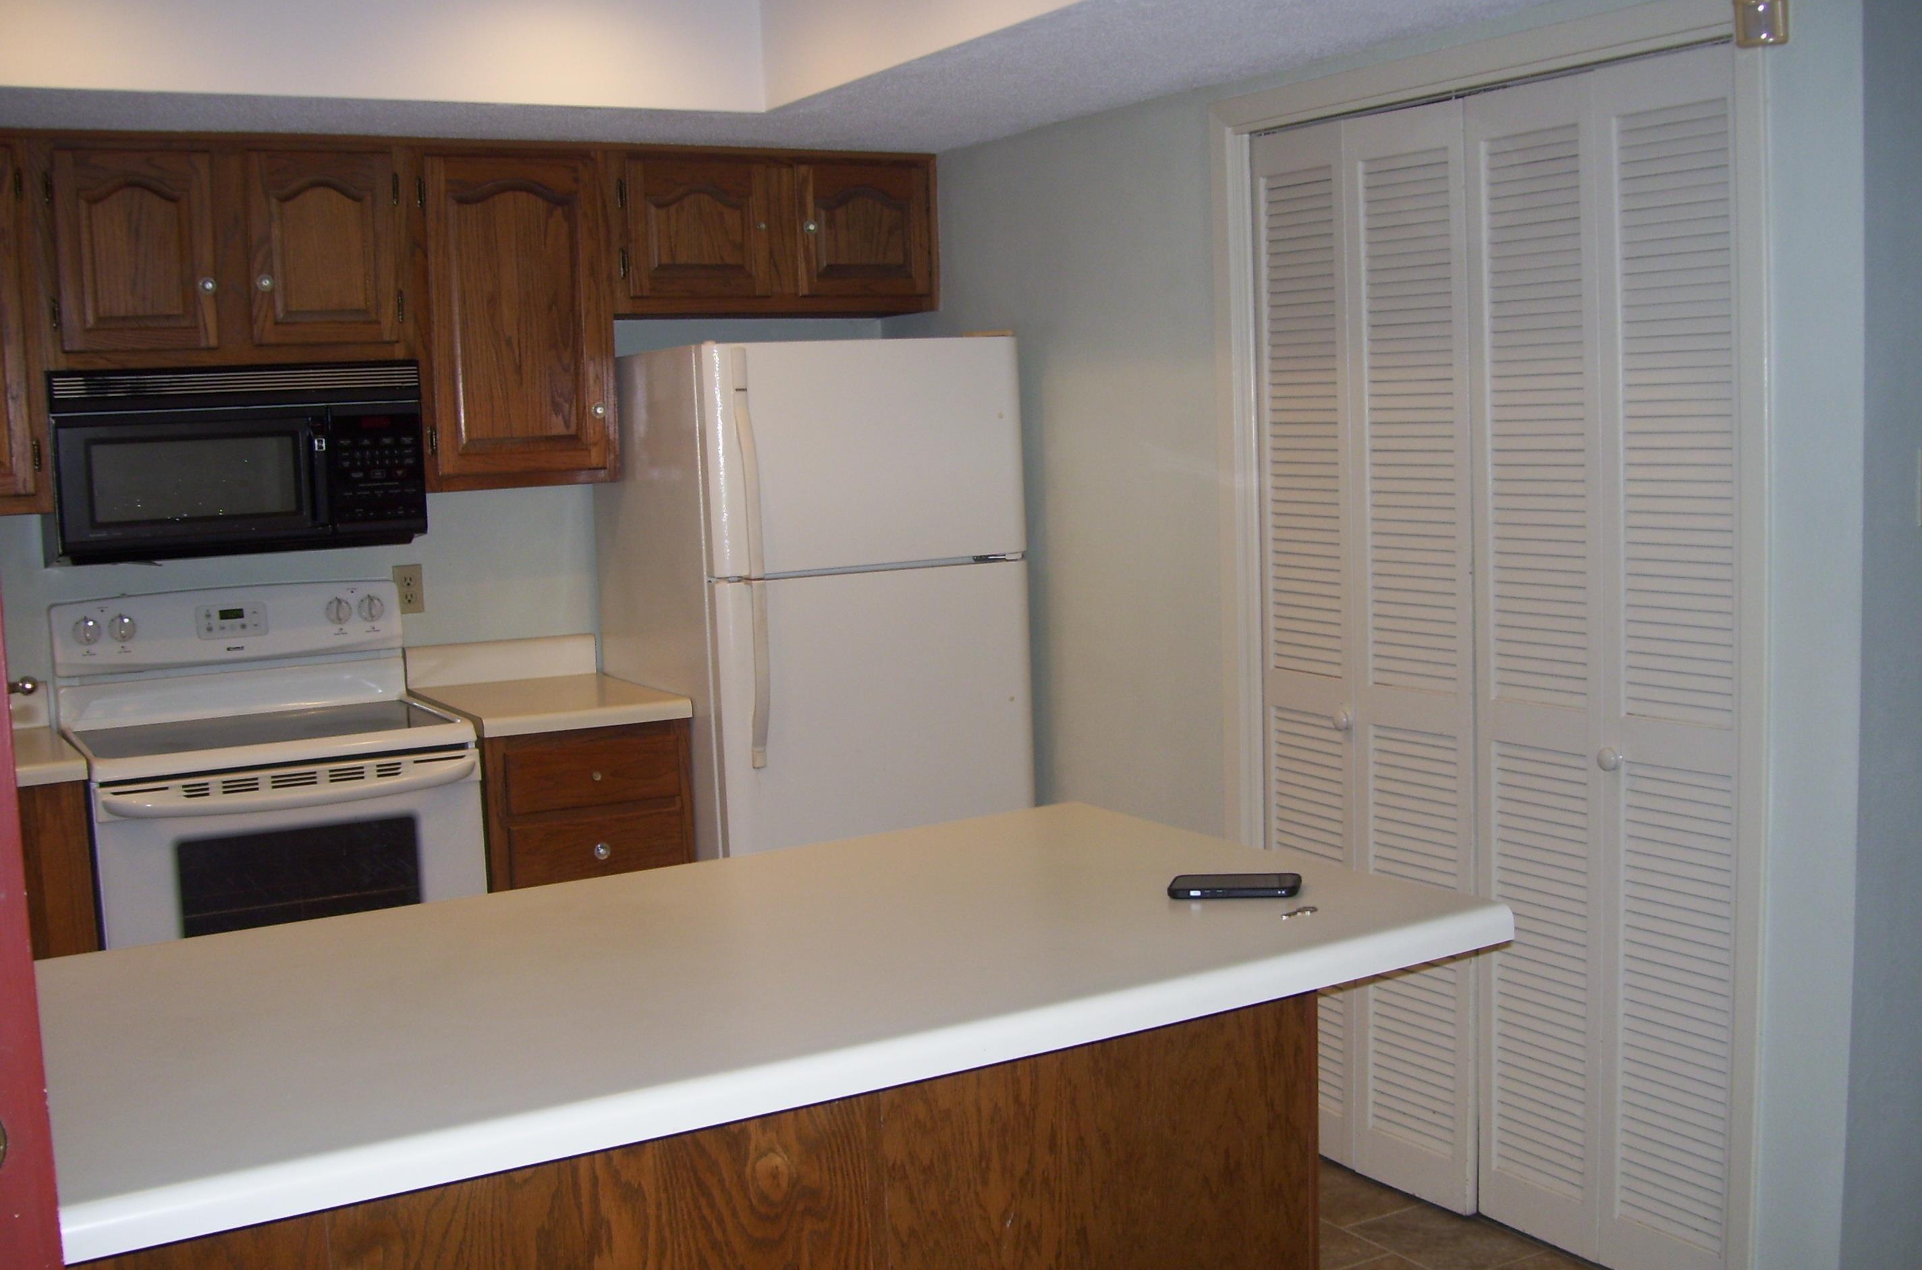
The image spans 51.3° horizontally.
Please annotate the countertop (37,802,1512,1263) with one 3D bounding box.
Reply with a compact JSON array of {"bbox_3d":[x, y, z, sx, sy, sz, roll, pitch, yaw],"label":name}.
[{"bbox_3d":[-0.297,0.396,2.395,1.725,0.042,0.910,-6,7,-30],"label":"countertop"}]

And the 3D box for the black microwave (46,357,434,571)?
[{"bbox_3d":[-1.620,-0.388,4.446,0.758,0.405,0.385,-6,7,-30],"label":"black microwave"}]

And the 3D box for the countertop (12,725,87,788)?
[{"bbox_3d":[-2.049,0.265,4.106,0.408,0.039,0.615,-6,7,-30],"label":"countertop"}]

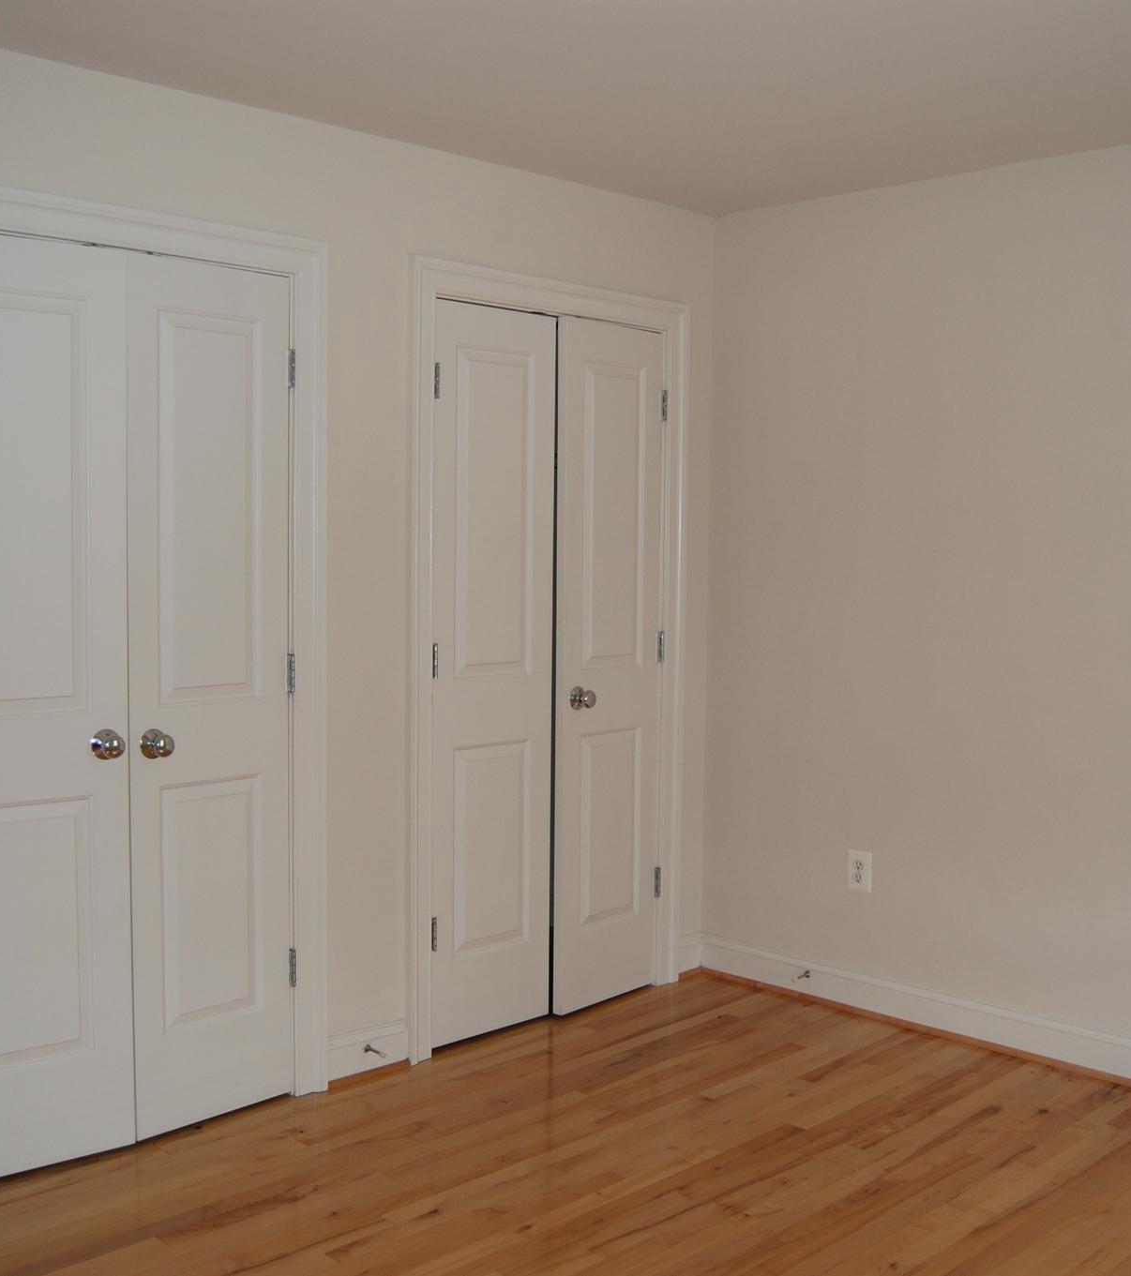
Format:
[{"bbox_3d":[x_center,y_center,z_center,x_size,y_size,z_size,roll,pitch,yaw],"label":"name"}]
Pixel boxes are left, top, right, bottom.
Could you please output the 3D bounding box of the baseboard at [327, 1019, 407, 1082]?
[{"bbox_3d":[-0.511,1.074,3.757,0.252,0.120,0.018,-3,5,-42],"label":"baseboard"}]

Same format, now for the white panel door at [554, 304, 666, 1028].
[{"bbox_3d":[0.125,0.088,4.291,0.038,2.012,0.432,4,5,43],"label":"white panel door"}]

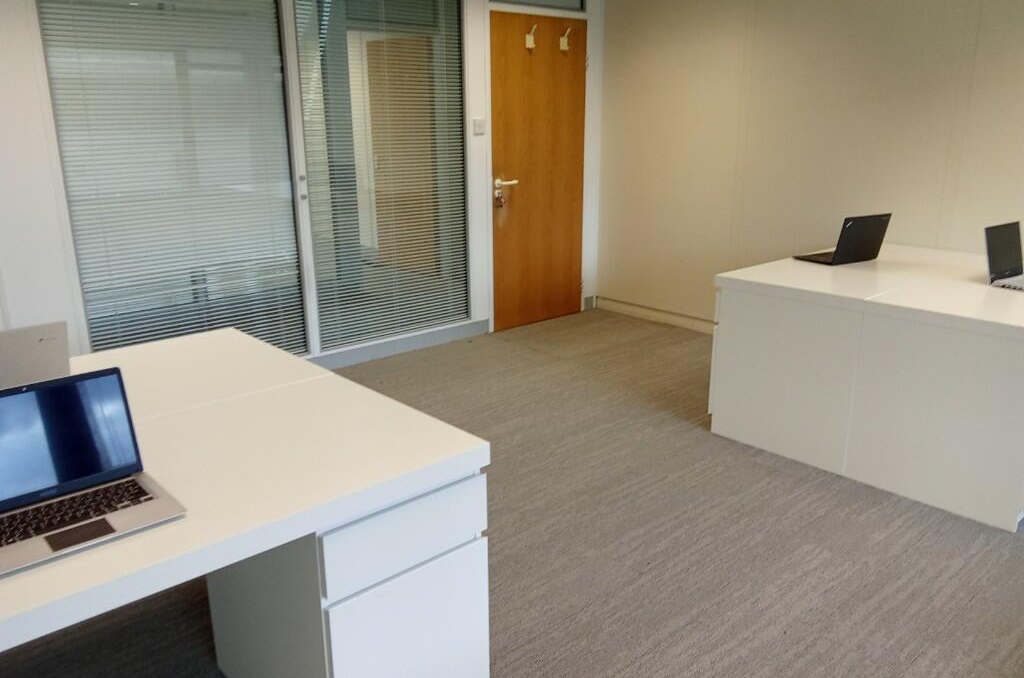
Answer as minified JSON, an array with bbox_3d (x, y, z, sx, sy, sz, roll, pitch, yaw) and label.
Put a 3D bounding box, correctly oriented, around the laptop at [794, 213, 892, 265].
[{"bbox_3d":[1.551,-0.482,3.888,0.318,0.229,0.269,-9,18,-29],"label":"laptop"}]

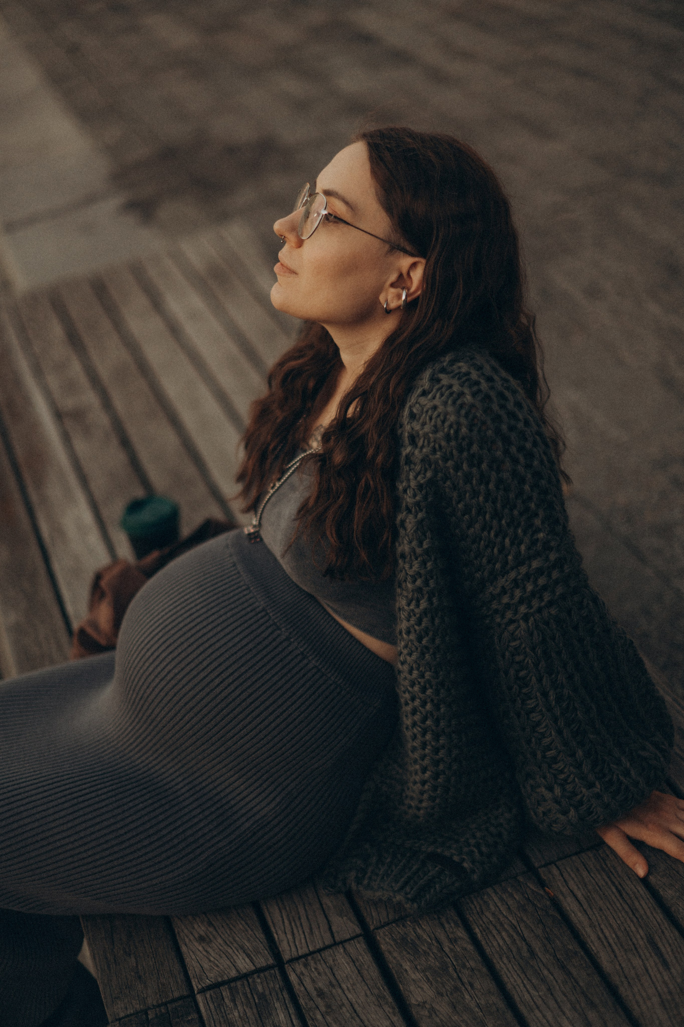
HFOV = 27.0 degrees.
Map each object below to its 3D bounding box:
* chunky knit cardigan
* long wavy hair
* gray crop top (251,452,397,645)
[{"bbox_3d":[0.077,0.013,1.658,0.418,0.615,0.585,-12,32,-16],"label":"chunky knit cardigan"},{"bbox_3d":[0.056,-0.178,1.557,0.378,0.474,0.292,-14,32,-15],"label":"long wavy hair"},{"bbox_3d":[0.022,-0.026,1.637,0.267,0.353,0.343,-4,29,-20],"label":"gray crop top"}]

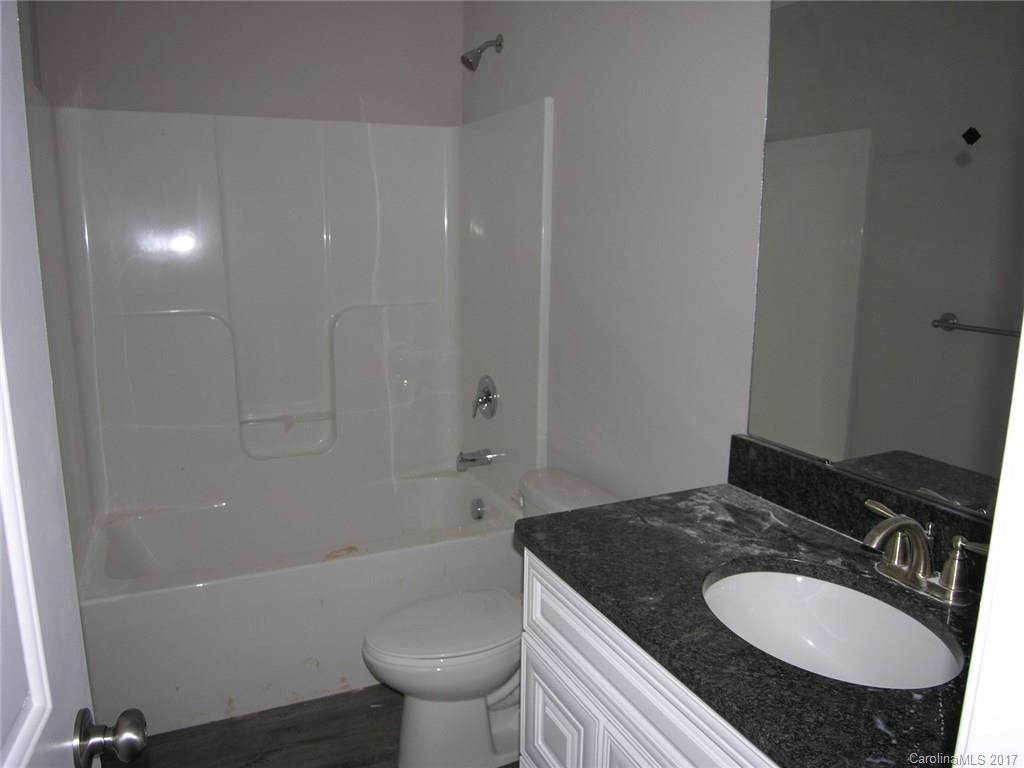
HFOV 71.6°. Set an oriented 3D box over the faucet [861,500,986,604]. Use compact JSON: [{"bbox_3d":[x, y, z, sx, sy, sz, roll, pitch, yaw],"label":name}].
[{"bbox_3d":[0.620,0.272,1.125,0.188,0.139,0.254,-4,12,-25],"label":"faucet"}]

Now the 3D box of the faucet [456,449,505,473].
[{"bbox_3d":[-0.149,0.313,2.903,0.148,0.072,0.056,-4,12,-25],"label":"faucet"}]

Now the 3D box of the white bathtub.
[{"bbox_3d":[-0.740,0.731,2.658,1.547,0.471,0.749,-4,12,-25],"label":"white bathtub"}]

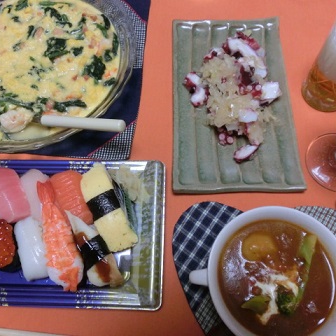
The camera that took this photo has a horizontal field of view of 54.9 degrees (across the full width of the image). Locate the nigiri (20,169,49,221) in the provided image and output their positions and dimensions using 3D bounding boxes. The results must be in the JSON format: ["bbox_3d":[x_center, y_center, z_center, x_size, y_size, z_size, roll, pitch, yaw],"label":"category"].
[{"bbox_3d":[-0.117,0.028,0.316,0.030,0.030,0.057,-24,69,-9],"label":"nigiri"}]

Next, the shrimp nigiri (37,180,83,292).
[{"bbox_3d":[-0.095,0.061,0.300,0.034,0.034,0.101,-19,68,-7],"label":"shrimp nigiri"}]

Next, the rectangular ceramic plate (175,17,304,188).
[{"bbox_3d":[0.072,-0.080,0.369,0.132,0.020,0.229,0,67,1],"label":"rectangular ceramic plate"}]

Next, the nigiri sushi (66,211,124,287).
[{"bbox_3d":[-0.064,0.073,0.296,0.031,0.031,0.077,-29,70,-11],"label":"nigiri sushi"}]

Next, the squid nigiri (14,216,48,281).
[{"bbox_3d":[-0.117,0.075,0.298,0.029,0.028,0.059,-21,68,-7],"label":"squid nigiri"}]

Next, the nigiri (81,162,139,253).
[{"bbox_3d":[-0.053,0.041,0.309,0.033,0.032,0.084,-25,69,-9],"label":"nigiri"}]

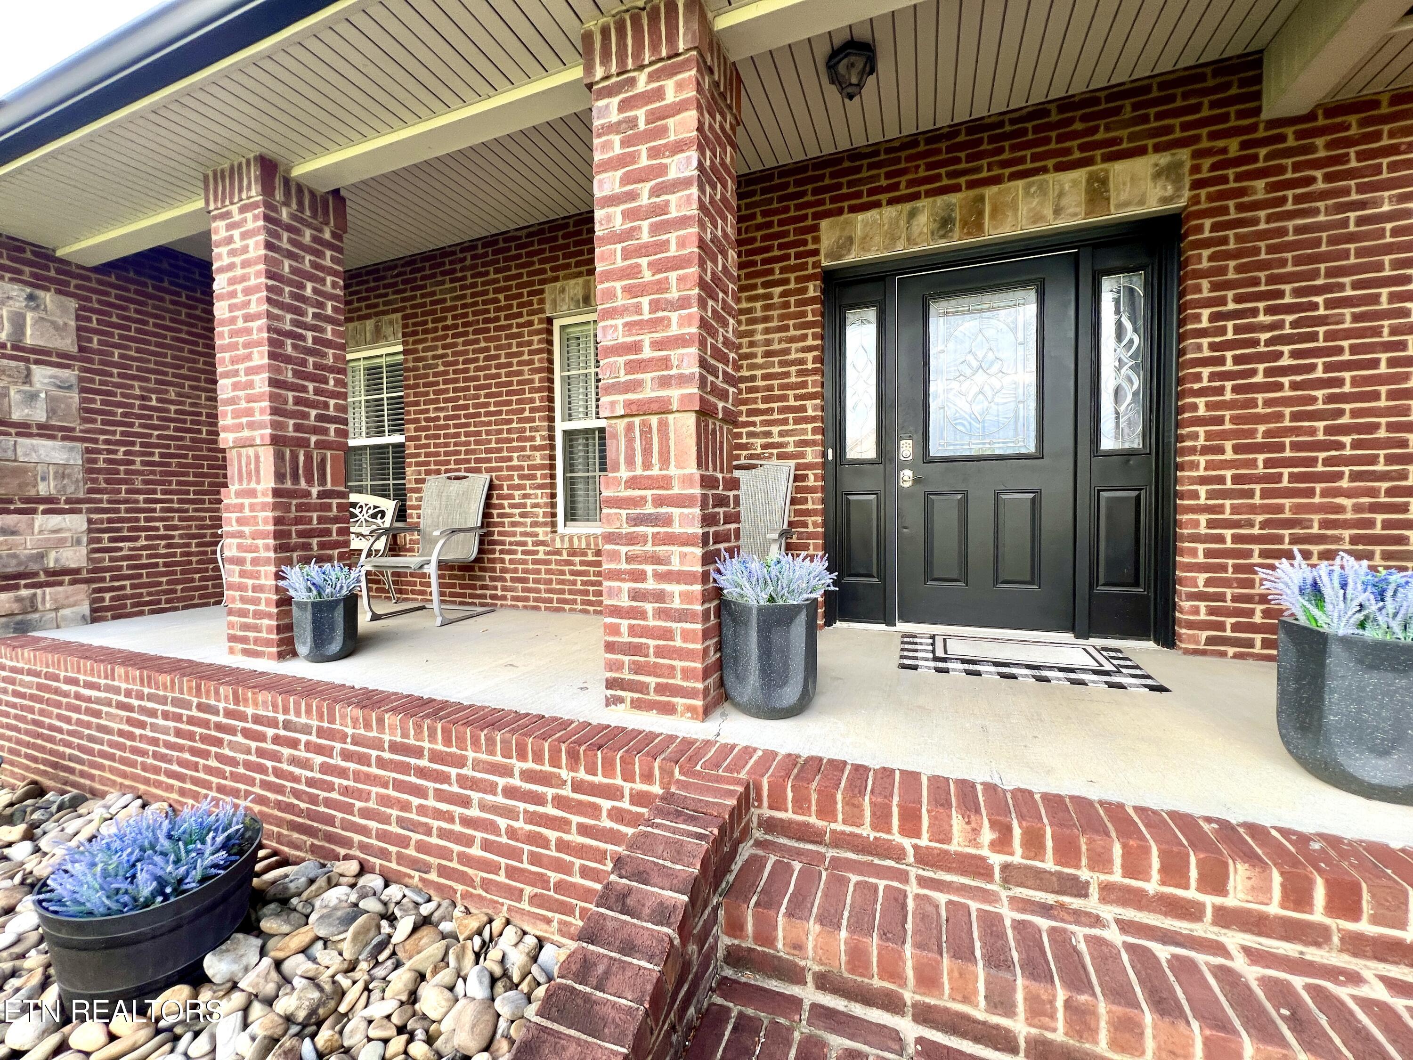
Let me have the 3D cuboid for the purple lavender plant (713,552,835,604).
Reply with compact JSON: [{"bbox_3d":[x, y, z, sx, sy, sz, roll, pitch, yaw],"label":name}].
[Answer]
[{"bbox_3d":[0.234,0.167,1.980,0.440,0.195,0.440,0,2,20],"label":"purple lavender plant"}]

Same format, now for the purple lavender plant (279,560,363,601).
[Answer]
[{"bbox_3d":[-1.949,0.261,2.714,0.330,0.200,0.330,0,2,20],"label":"purple lavender plant"}]

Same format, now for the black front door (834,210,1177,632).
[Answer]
[{"bbox_3d":[1.576,-0.488,3.052,1.757,2.200,0.130,0,2,20],"label":"black front door"}]

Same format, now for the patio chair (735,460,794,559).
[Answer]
[{"bbox_3d":[0.156,0.113,3.065,0.690,1.037,0.660,0,2,20],"label":"patio chair"}]

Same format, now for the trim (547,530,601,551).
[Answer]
[{"bbox_3d":[-0.716,0.081,3.833,0.975,0.104,0.110,0,2,20],"label":"trim"}]

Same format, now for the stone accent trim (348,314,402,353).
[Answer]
[{"bbox_3d":[-2.963,-1.685,4.615,0.950,0.235,0.100,0,2,20],"label":"stone accent trim"}]

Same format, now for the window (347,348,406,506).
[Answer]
[{"bbox_3d":[-2.924,-0.781,4.718,0.945,1.609,0.100,0,2,20],"label":"window"}]

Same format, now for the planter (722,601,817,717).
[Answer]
[{"bbox_3d":[0.236,0.457,1.990,0.356,0.418,0.356,0,2,20],"label":"planter"}]

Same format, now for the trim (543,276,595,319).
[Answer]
[{"bbox_3d":[-0.729,-1.686,3.780,0.950,0.230,0.100,0,2,20],"label":"trim"}]

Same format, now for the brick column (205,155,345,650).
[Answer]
[{"bbox_3d":[-2.308,-0.586,2.916,0.450,2.489,0.450,0,2,20],"label":"brick column"}]

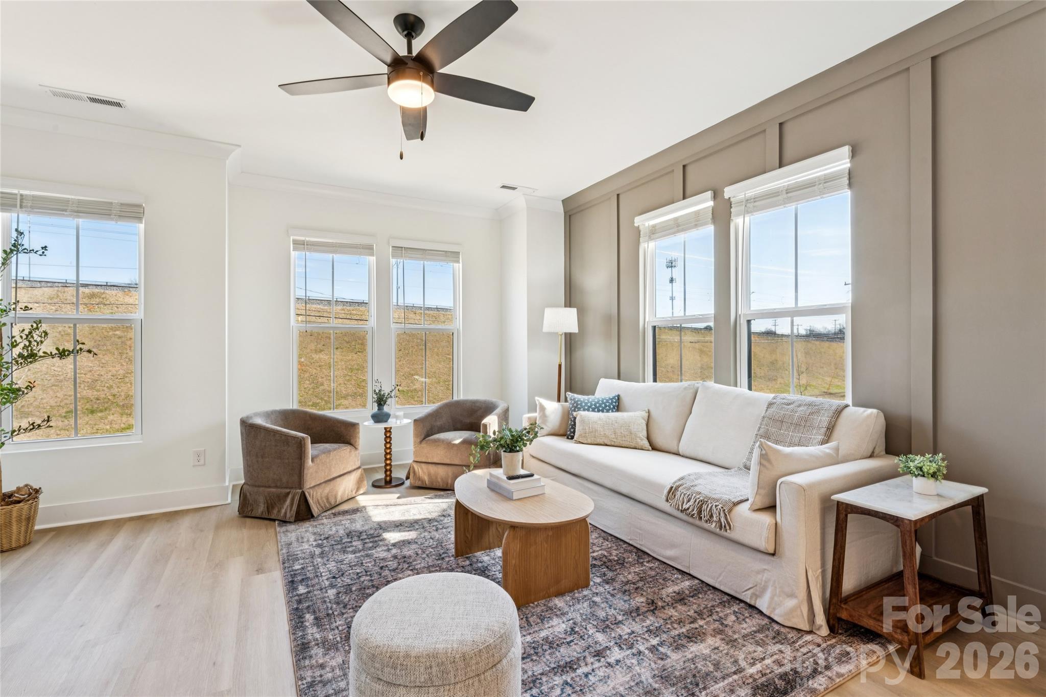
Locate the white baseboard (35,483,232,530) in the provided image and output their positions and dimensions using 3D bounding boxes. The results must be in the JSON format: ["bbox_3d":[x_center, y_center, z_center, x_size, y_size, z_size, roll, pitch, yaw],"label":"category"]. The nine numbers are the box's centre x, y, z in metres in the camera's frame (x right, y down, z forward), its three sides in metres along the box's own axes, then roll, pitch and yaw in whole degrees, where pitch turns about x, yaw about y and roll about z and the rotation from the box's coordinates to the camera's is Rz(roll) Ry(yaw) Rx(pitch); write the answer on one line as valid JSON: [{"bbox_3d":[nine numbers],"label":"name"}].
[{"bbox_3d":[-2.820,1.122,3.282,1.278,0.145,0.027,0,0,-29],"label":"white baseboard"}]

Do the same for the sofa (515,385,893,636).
[{"bbox_3d":[0.946,0.723,3.155,0.850,0.910,2.440,0,0,-30],"label":"sofa"}]

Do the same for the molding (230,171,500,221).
[{"bbox_3d":[-1.381,-1.493,4.652,2.620,0.095,0.095,0,0,-28],"label":"molding"}]

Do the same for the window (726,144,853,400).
[{"bbox_3d":[1.653,-0.270,2.928,0.120,1.668,0.768,0,0,-29],"label":"window"}]

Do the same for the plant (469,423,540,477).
[{"bbox_3d":[-0.097,0.560,2.560,0.400,0.290,0.310,0,0,0],"label":"plant"}]

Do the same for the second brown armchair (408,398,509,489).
[{"bbox_3d":[-0.490,0.837,4.210,0.730,0.700,0.730,0,0,21],"label":"second brown armchair"}]

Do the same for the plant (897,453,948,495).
[{"bbox_3d":[1.727,0.546,1.996,0.145,0.137,0.145,0,0,-29],"label":"plant"}]

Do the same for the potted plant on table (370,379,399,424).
[{"bbox_3d":[-1.242,0.470,4.180,0.250,0.385,0.220,0,0,0],"label":"potted plant on table"}]

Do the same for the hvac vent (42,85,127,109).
[{"bbox_3d":[-2.690,-1.538,2.870,0.395,0.015,0.135,0,0,-30],"label":"hvac vent"}]

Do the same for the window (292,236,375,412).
[{"bbox_3d":[-1.809,-0.215,4.475,0.742,1.632,0.120,0,0,-29],"label":"window"}]

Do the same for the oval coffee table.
[{"bbox_3d":[-0.014,0.978,2.489,0.650,0.428,0.965,0,0,-29],"label":"oval coffee table"}]

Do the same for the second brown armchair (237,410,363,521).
[{"bbox_3d":[-1.748,0.842,3.636,0.700,0.700,0.720,0,0,17],"label":"second brown armchair"}]

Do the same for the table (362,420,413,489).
[{"bbox_3d":[-1.189,0.919,4.098,0.420,0.540,0.420,0,0,-29],"label":"table"}]

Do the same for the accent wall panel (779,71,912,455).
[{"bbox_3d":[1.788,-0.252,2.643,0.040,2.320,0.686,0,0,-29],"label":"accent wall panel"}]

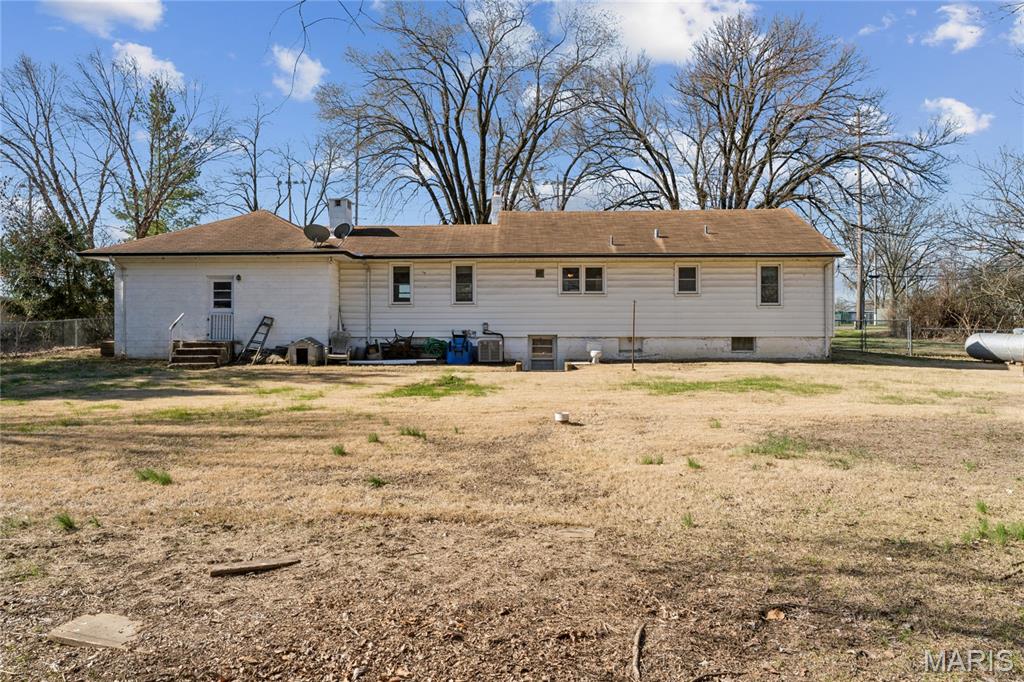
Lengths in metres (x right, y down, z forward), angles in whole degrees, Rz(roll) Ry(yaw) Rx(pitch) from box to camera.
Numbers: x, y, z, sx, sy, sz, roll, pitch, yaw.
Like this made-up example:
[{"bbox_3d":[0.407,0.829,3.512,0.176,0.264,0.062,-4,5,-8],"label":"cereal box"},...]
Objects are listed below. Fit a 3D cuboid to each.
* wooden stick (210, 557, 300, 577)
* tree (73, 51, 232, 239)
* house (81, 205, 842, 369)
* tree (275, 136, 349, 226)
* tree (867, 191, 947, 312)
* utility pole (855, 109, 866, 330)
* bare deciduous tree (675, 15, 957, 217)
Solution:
[{"bbox_3d":[-1.500,1.345,4.050,0.510,0.045,0.100,0,0,-29],"label":"wooden stick"},{"bbox_3d":[-20.019,-8.038,38.000,8.910,16.277,8.500,0,0,0],"label":"tree"},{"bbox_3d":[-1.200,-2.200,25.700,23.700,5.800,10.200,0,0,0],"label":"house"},{"bbox_3d":[-14.103,-7.342,48.000,5.205,14.085,5.200,0,0,0],"label":"tree"},{"bbox_3d":[28.327,-5.753,49.000,5.744,10.107,6.000,0,0,0],"label":"tree"},{"bbox_3d":[19.917,-6.972,39.000,0.380,12.630,0.380,0,0,0],"label":"utility pole"},{"bbox_3d":[17.790,-9.594,40.000,16.530,19.088,15.000,0,0,0],"label":"bare deciduous tree"}]

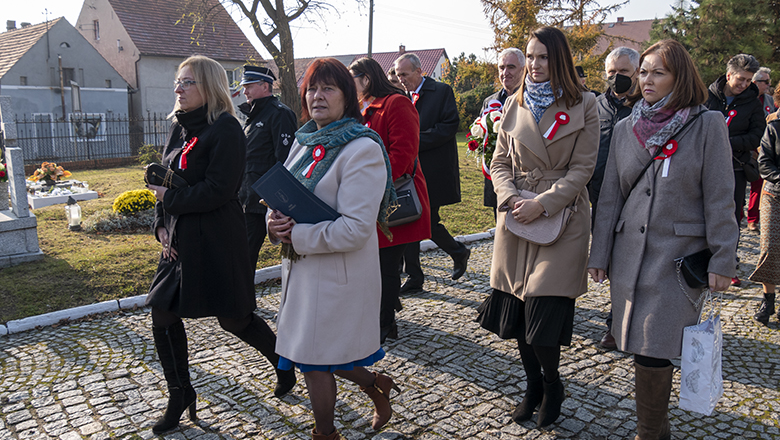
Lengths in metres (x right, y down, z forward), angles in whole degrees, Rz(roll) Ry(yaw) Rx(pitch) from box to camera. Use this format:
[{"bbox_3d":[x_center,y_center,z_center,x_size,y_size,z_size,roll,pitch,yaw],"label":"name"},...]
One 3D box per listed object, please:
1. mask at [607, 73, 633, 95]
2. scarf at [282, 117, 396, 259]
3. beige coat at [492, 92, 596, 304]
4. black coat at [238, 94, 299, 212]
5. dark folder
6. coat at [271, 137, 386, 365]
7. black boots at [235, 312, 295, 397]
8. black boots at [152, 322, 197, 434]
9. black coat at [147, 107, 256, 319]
[{"bbox_3d":[1.180,-0.697,3.481,0.135,0.115,0.090,9,14,40],"label":"mask"},{"bbox_3d":[-0.202,-0.127,2.560,0.340,0.550,0.330,-9,14,-43],"label":"scarf"},{"bbox_3d":[0.692,-0.119,3.030,0.480,0.960,0.350,9,13,39],"label":"beige coat"},{"bbox_3d":[-0.779,-0.416,4.300,0.340,0.760,0.500,-5,12,-31],"label":"black coat"},{"bbox_3d":[-0.356,-0.073,2.585,0.220,0.310,0.012,-37,19,45],"label":"dark folder"},{"bbox_3d":[-0.236,0.082,2.662,0.410,0.890,0.490,-10,15,-43],"label":"coat"},{"bbox_3d":[-0.584,0.672,3.280,0.120,0.420,0.230,13,58,49],"label":"black boots"},{"bbox_3d":[-0.959,0.694,3.000,0.240,0.470,0.120,-7,13,-39],"label":"black boots"},{"bbox_3d":[-0.843,-0.047,3.075,0.450,0.930,0.470,-7,13,-33],"label":"black coat"}]

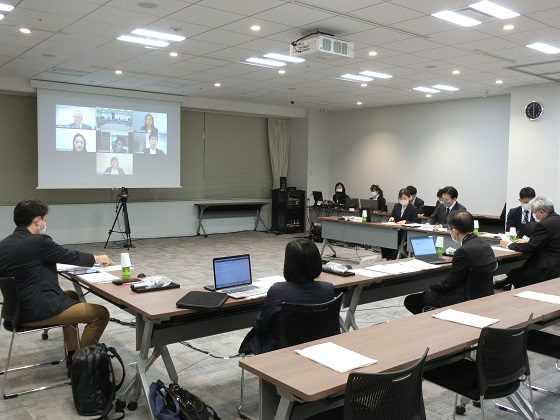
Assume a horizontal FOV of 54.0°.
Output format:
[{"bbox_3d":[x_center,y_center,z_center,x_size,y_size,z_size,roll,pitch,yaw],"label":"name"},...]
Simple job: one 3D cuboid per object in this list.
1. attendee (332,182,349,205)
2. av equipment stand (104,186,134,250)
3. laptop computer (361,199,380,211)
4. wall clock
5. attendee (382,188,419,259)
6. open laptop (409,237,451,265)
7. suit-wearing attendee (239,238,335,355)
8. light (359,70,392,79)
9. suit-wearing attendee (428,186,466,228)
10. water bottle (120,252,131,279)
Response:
[{"bbox_3d":[1.397,0.004,12.685,0.470,1.250,0.680,4,5,40],"label":"attendee"},{"bbox_3d":[-2.946,0.143,10.342,0.530,1.170,0.500,-3,5,-40],"label":"av equipment stand"},{"bbox_3d":[1.879,-0.074,11.204,0.385,0.225,0.290,4,5,37],"label":"laptop computer"},{"bbox_3d":[4.141,-1.617,8.977,0.045,0.315,0.315,-3,5,-40],"label":"wall clock"},{"bbox_3d":[2.010,0.288,8.875,0.500,1.240,0.750,5,6,43],"label":"attendee"},{"bbox_3d":[1.425,0.374,5.116,0.325,0.205,0.295,-1,5,-30],"label":"open laptop"},{"bbox_3d":[0.025,0.714,3.252,0.510,1.140,0.700,-3,5,-40],"label":"suit-wearing attendee"},{"bbox_3d":[1.510,-2.106,8.539,0.615,0.060,0.185,-2,5,-39],"label":"light"},{"bbox_3d":[2.497,0.327,8.088,0.680,1.320,0.510,-2,5,-39],"label":"suit-wearing attendee"},{"bbox_3d":[-1.135,0.415,4.054,0.073,0.190,0.073,-3,5,-40],"label":"water bottle"}]

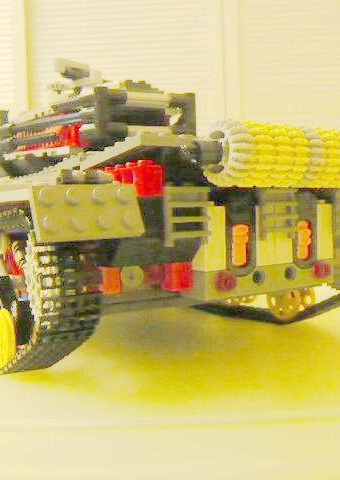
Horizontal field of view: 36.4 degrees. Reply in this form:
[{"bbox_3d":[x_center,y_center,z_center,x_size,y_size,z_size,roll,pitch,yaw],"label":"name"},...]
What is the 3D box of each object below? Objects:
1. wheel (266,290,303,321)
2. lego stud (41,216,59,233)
[{"bbox_3d":[0.065,0.033,0.294,0.005,0.024,0.024,-4,5,-32],"label":"wheel"},{"bbox_3d":[-0.033,-0.004,0.143,0.005,0.005,0.002,-4,-16,-30],"label":"lego stud"}]

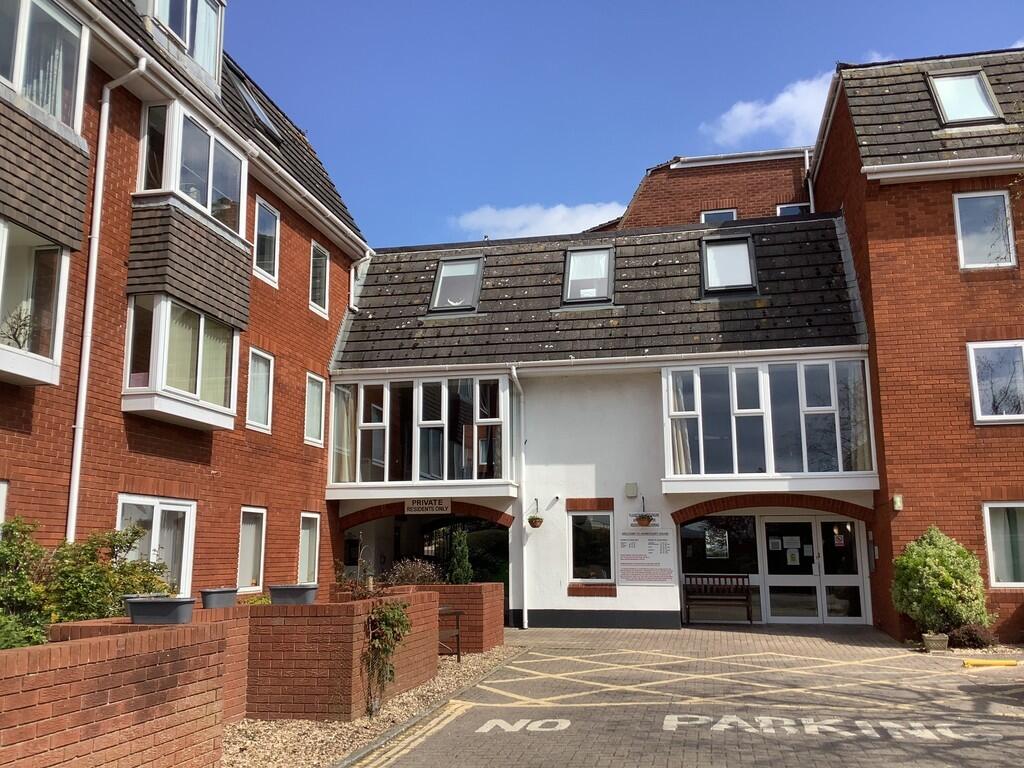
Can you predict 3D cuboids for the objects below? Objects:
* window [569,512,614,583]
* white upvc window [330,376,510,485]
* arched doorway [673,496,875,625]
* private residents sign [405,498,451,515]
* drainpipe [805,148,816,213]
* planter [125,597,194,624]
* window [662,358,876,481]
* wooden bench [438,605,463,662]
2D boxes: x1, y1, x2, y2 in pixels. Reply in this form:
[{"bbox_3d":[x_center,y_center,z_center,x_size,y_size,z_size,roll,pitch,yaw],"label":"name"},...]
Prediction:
[{"bbox_3d":[1.442,2.976,16.721,0.831,1.305,0.100,-2,-10,12],"label":"window"},{"bbox_3d":[-1.749,0.874,17.112,3.440,1.957,0.150,-2,-10,12],"label":"white upvc window"},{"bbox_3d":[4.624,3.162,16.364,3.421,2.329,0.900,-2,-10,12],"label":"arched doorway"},{"bbox_3d":[-1.595,2.310,17.351,0.916,0.301,0.050,-2,-10,12],"label":"private residents sign"},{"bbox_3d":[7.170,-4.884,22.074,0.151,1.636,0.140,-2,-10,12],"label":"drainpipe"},{"bbox_3d":[-2.347,1.517,6.113,0.420,0.152,0.190,-2,-10,12],"label":"planter"},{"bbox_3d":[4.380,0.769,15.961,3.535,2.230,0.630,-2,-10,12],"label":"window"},{"bbox_3d":[-1.073,3.085,11.538,0.620,0.910,1.250,-2,-10,12],"label":"wooden bench"}]

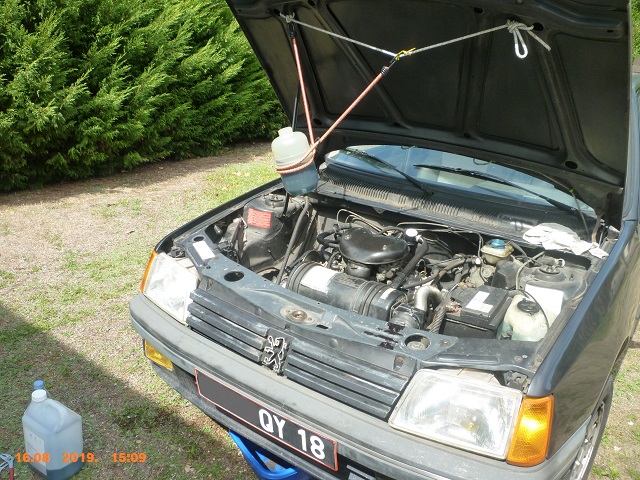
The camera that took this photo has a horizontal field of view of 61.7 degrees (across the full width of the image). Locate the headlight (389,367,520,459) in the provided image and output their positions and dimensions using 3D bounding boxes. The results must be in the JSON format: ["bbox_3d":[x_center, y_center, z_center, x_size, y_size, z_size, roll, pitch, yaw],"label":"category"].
[{"bbox_3d":[0.338,0.403,1.318,0.287,0.150,0.121,13,22,25],"label":"headlight"}]

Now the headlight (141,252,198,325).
[{"bbox_3d":[-0.506,0.154,1.858,0.308,0.150,0.121,20,26,38],"label":"headlight"}]

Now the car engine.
[{"bbox_3d":[0.223,0.150,1.903,1.100,0.360,0.650,16,24,32],"label":"car engine"}]

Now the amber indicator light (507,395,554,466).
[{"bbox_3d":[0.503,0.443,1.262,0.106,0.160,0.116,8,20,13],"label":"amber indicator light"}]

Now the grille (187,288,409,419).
[{"bbox_3d":[-0.111,0.310,1.545,0.765,0.135,0.080,16,24,32],"label":"grille"}]

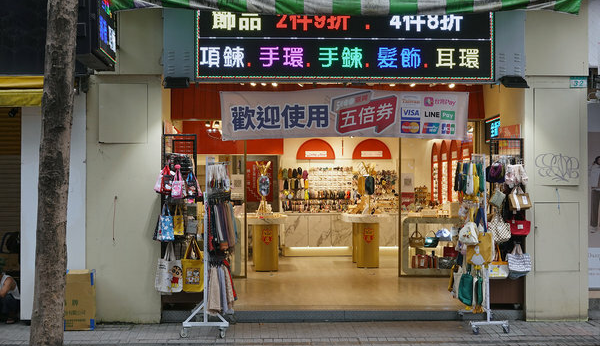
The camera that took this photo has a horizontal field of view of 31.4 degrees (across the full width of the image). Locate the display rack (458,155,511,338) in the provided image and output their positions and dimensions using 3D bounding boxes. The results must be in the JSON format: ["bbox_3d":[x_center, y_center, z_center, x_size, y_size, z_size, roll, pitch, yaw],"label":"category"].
[{"bbox_3d":[2.080,0.790,12.150,0.440,1.940,1.050,0,0,-2],"label":"display rack"}]

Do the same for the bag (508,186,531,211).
[{"bbox_3d":[2.570,0.301,12.450,0.250,0.300,0.130,0,0,-12],"label":"bag"}]

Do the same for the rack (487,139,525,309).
[{"bbox_3d":[2.480,0.610,12.870,0.450,2.040,0.500,0,0,-3],"label":"rack"}]

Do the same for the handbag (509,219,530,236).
[{"bbox_3d":[2.560,0.640,12.450,0.260,0.190,0.120,0,0,-6],"label":"handbag"}]

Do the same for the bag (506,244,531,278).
[{"bbox_3d":[2.553,1.033,12.450,0.280,0.420,0.140,0,0,-8],"label":"bag"}]

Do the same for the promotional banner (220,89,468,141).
[{"bbox_3d":[0.534,-0.688,12.720,2.970,0.590,0.050,0,0,-2],"label":"promotional banner"}]

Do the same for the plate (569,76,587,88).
[{"bbox_3d":[3.312,-1.080,12.700,0.206,0.130,0.012,0,0,-2],"label":"plate"}]

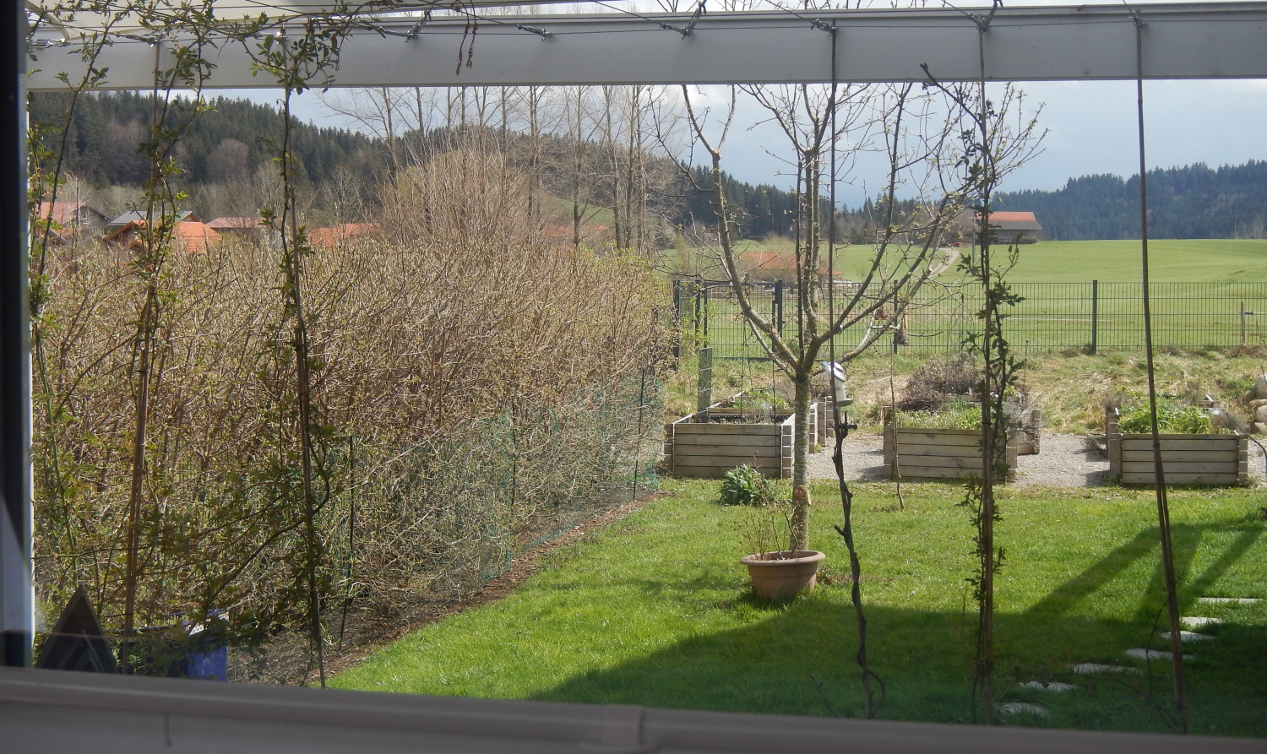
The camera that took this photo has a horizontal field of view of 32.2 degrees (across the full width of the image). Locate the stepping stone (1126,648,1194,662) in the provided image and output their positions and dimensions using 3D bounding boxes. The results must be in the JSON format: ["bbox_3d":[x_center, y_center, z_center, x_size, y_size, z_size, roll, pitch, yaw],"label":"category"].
[{"bbox_3d":[2.732,1.461,11.416,0.330,0.050,0.250,2,4,30],"label":"stepping stone"}]

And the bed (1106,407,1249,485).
[{"bbox_3d":[4.965,0.694,20.123,1.190,0.470,1.250,1,3,10],"label":"bed"}]

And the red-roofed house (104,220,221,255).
[{"bbox_3d":[-43.577,-11.105,205.198,8.000,7.000,9.000,2,4,33],"label":"red-roofed house"}]

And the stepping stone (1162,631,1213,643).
[{"bbox_3d":[3.020,1.431,11.965,0.270,0.050,0.240,2,4,30],"label":"stepping stone"}]

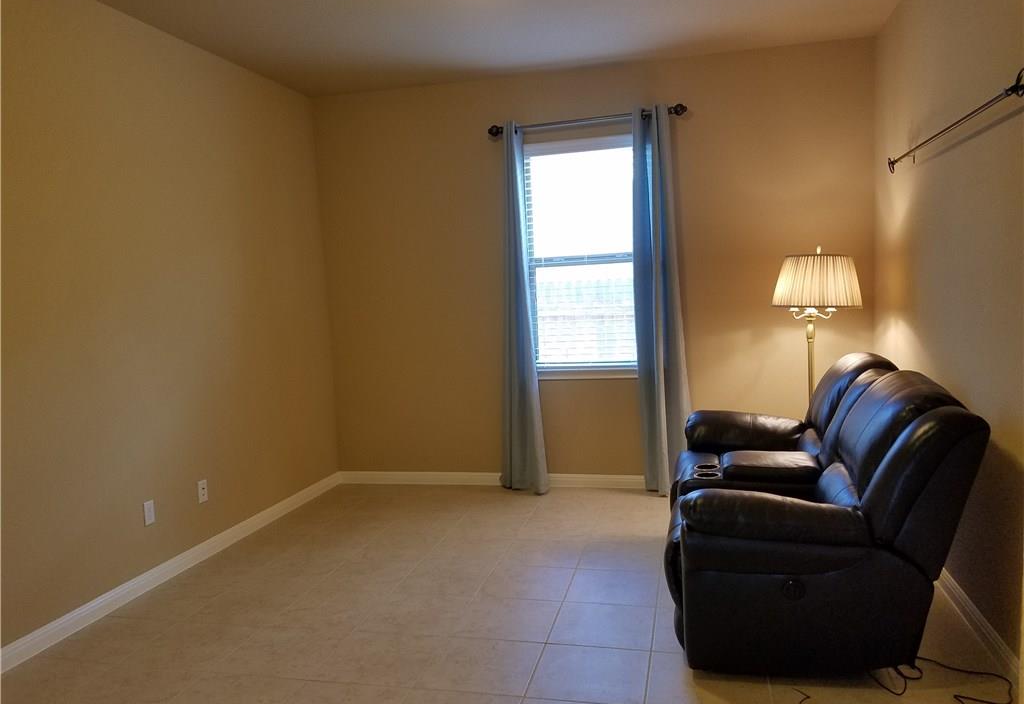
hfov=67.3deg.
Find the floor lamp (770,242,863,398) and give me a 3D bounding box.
[{"bbox_3d":[1.708,0.184,4.322,0.472,1.547,0.472,-1,5,14],"label":"floor lamp"}]

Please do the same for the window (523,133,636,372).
[{"bbox_3d":[0.500,-0.635,5.084,0.864,1.516,0.100,-1,5,14],"label":"window"}]

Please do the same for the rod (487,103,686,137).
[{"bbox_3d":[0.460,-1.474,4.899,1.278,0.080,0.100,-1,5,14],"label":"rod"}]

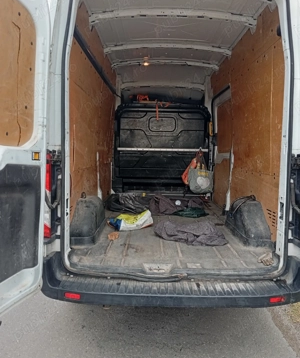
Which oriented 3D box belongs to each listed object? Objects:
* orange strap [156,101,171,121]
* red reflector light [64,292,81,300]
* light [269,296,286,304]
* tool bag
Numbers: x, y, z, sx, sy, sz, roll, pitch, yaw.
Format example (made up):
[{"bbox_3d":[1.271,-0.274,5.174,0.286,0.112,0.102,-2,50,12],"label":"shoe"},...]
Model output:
[{"bbox_3d":[0.228,-1.157,5.640,0.230,0.330,0.070,1,5,0],"label":"orange strap"},{"bbox_3d":[-0.503,0.767,2.180,0.107,0.034,0.020,2,5,13],"label":"red reflector light"},{"bbox_3d":[0.833,0.792,2.180,0.107,0.034,0.020,0,5,-13],"label":"light"},{"bbox_3d":[0.850,-0.075,5.600,0.390,0.660,0.200,1,5,0],"label":"tool bag"}]

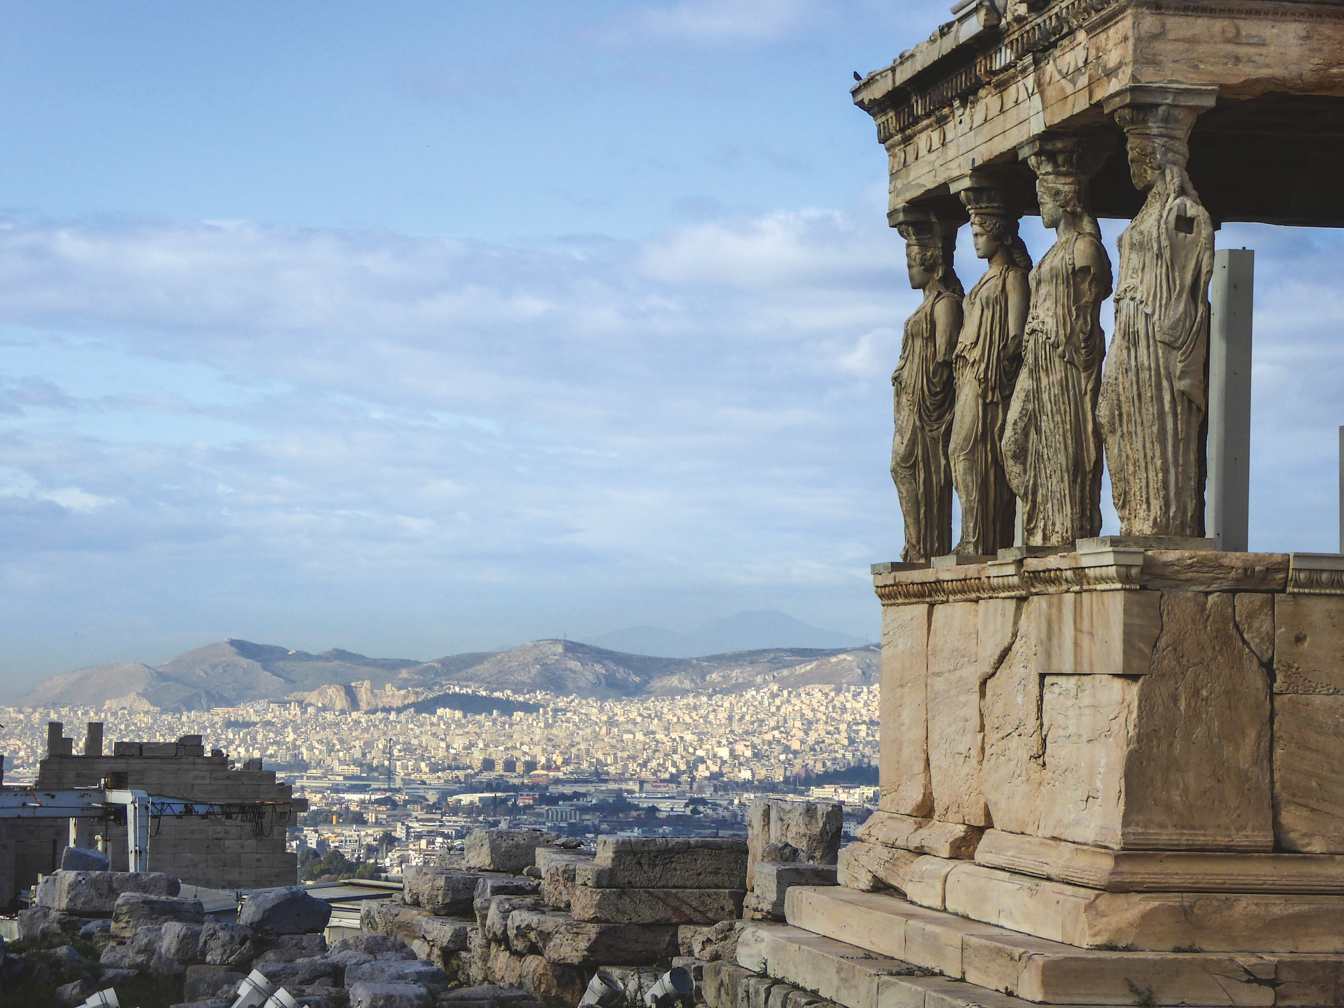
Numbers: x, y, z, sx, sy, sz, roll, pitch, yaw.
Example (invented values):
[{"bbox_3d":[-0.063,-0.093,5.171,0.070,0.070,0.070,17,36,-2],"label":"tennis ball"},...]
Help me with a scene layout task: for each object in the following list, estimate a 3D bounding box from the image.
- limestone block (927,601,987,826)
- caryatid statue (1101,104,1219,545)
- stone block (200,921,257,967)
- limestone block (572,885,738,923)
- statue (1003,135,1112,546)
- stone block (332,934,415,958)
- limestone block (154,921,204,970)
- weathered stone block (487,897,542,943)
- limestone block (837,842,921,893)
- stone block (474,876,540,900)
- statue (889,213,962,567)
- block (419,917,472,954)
[{"bbox_3d":[1.889,1.232,24.739,0.400,1.310,1.450,2,-2,-9],"label":"limestone block"},{"bbox_3d":[2.537,-0.976,21.750,0.520,2.300,0.680,2,-3,-9],"label":"caryatid statue"},{"bbox_3d":[-3.364,3.340,31.500,0.400,0.340,0.400,2,-2,-9],"label":"stone block"},{"bbox_3d":[-0.111,2.742,28.400,1.080,0.260,0.650,2,-3,-9],"label":"limestone block"},{"bbox_3d":[2.159,-0.893,23.101,0.530,2.250,0.580,2,-2,-9],"label":"statue"},{"bbox_3d":[-2.229,3.310,31.000,0.580,0.230,0.450,2,-2,-9],"label":"stone block"},{"bbox_3d":[-3.549,3.185,30.000,0.330,0.340,0.350,2,-3,-9],"label":"limestone block"},{"bbox_3d":[-1.092,2.896,28.900,0.360,0.310,0.450,2,-3,-9],"label":"weathered stone block"},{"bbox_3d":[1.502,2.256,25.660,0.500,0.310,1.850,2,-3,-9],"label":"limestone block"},{"bbox_3d":[-1.175,2.738,29.600,0.440,0.160,0.400,2,-3,-9],"label":"stone block"},{"bbox_3d":[1.621,-0.732,26.401,0.440,2.193,0.620,2,-3,-9],"label":"statue"},{"bbox_3d":[-1.650,3.144,30.300,0.360,0.270,0.420,2,-2,-9],"label":"block"}]

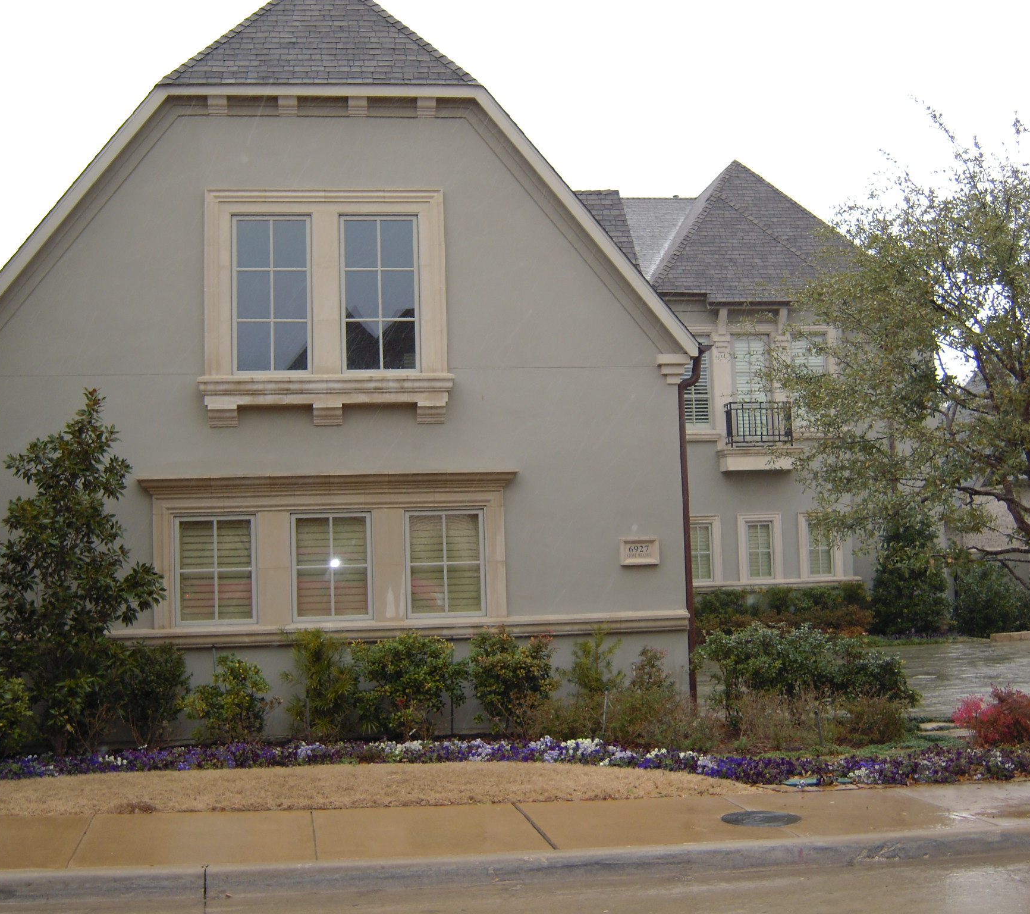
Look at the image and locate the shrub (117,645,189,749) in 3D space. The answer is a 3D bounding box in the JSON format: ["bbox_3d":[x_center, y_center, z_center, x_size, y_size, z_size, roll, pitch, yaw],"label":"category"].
[{"bbox_3d":[-3.728,2.479,14.917,0.721,1.123,0.750,-1,-4,-7],"label":"shrub"}]

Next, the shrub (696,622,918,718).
[{"bbox_3d":[3.246,2.370,15.970,2.355,1.078,1.300,-1,-4,-7],"label":"shrub"}]

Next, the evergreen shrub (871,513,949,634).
[{"bbox_3d":[8.121,2.464,29.684,1.627,2.556,1.500,-1,-4,-7],"label":"evergreen shrub"}]

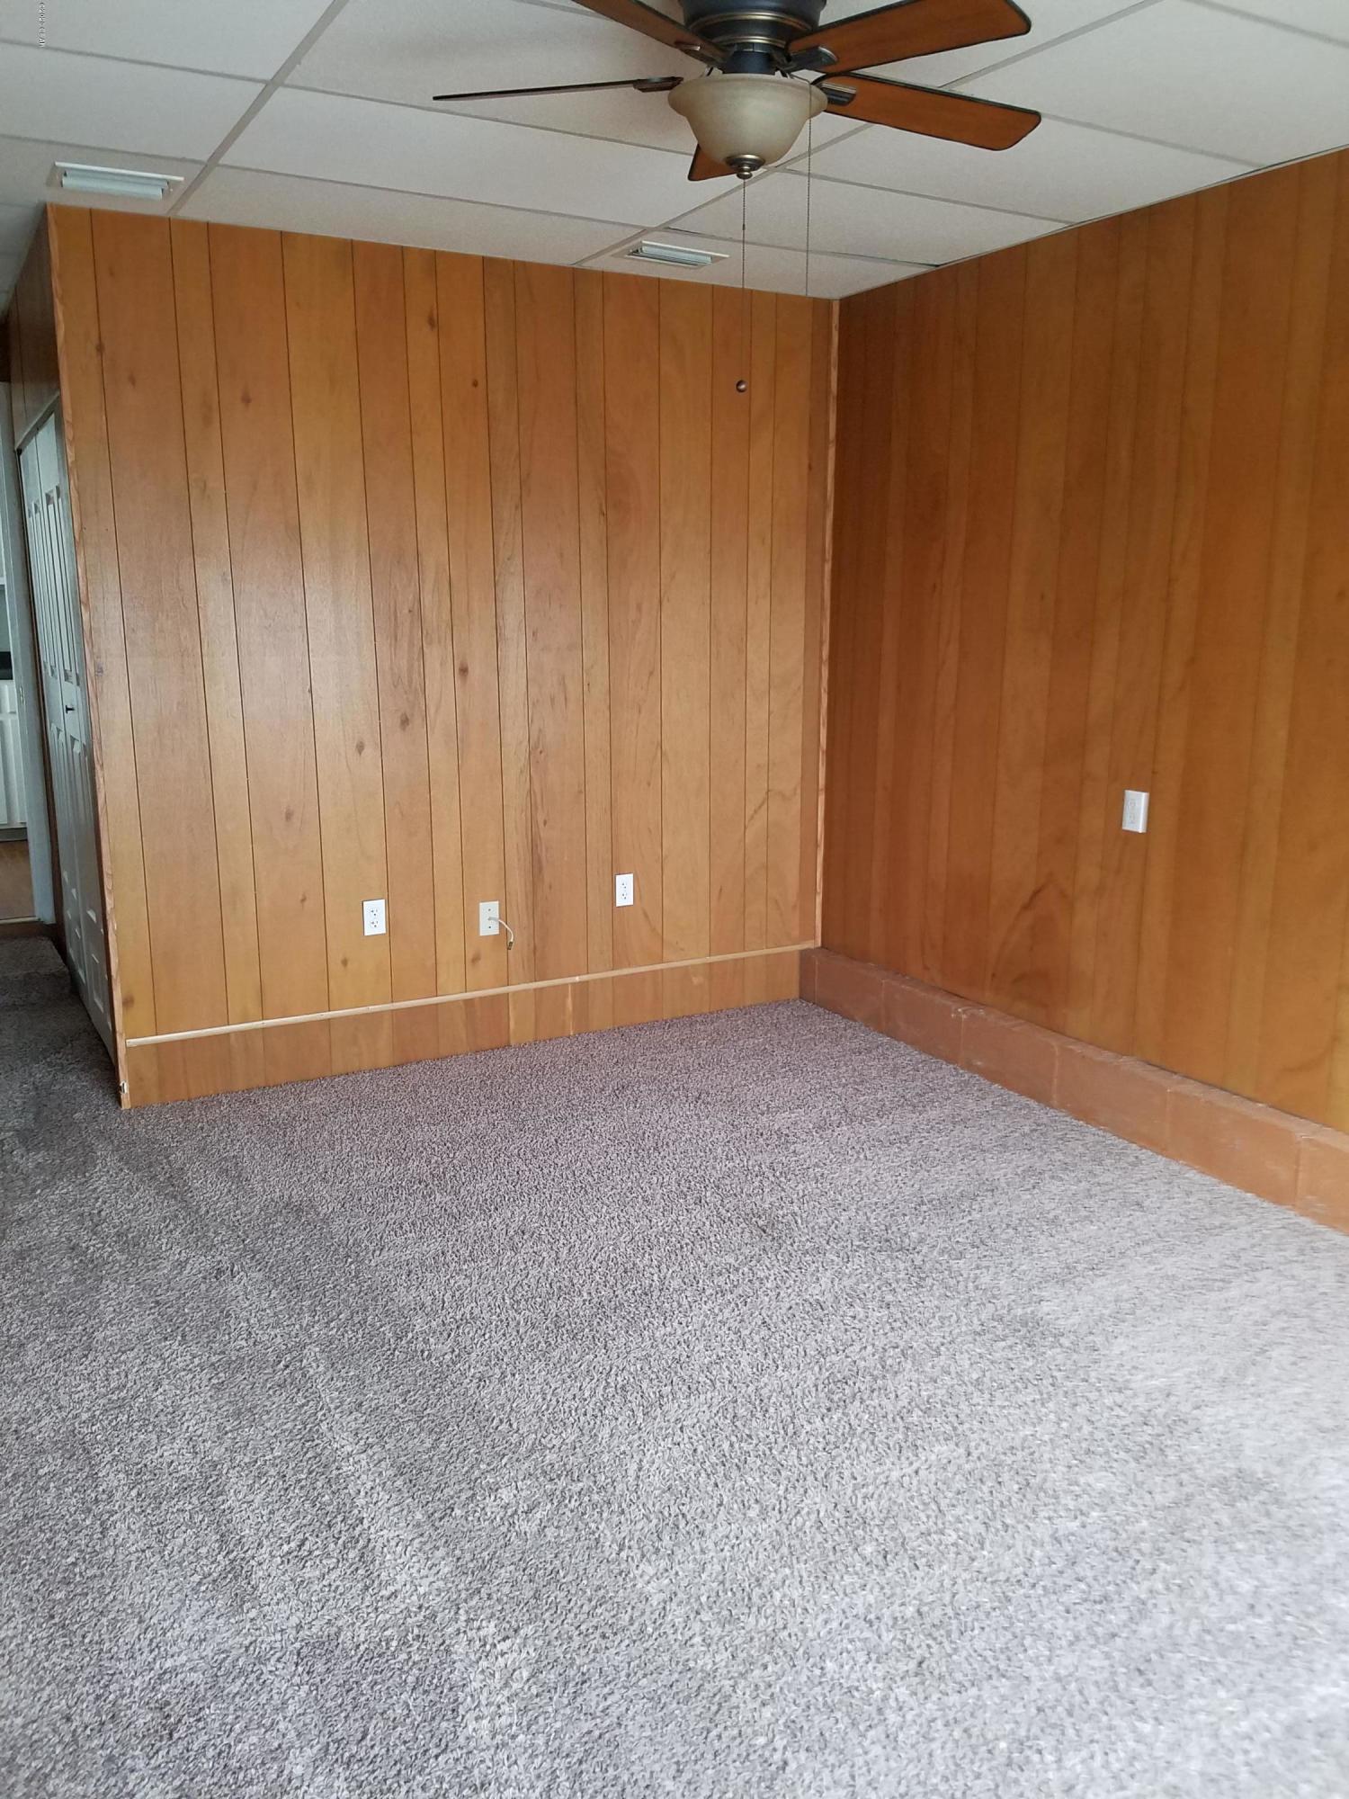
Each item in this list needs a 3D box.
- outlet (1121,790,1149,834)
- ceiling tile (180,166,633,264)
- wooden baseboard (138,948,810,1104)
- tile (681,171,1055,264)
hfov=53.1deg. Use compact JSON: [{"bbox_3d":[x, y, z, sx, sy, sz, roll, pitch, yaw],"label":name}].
[{"bbox_3d":[1.308,-0.248,3.829,0.022,0.115,0.071,-7,15,-29],"label":"outlet"},{"bbox_3d":[-0.712,-1.891,3.752,1.200,0.018,0.585,-7,15,-29],"label":"ceiling tile"},{"bbox_3d":[-0.593,0.414,4.701,2.510,0.215,0.020,-7,15,-29],"label":"wooden baseboard"},{"bbox_3d":[0.530,-1.898,3.783,1.040,0.018,0.600,-7,15,-29],"label":"tile"}]

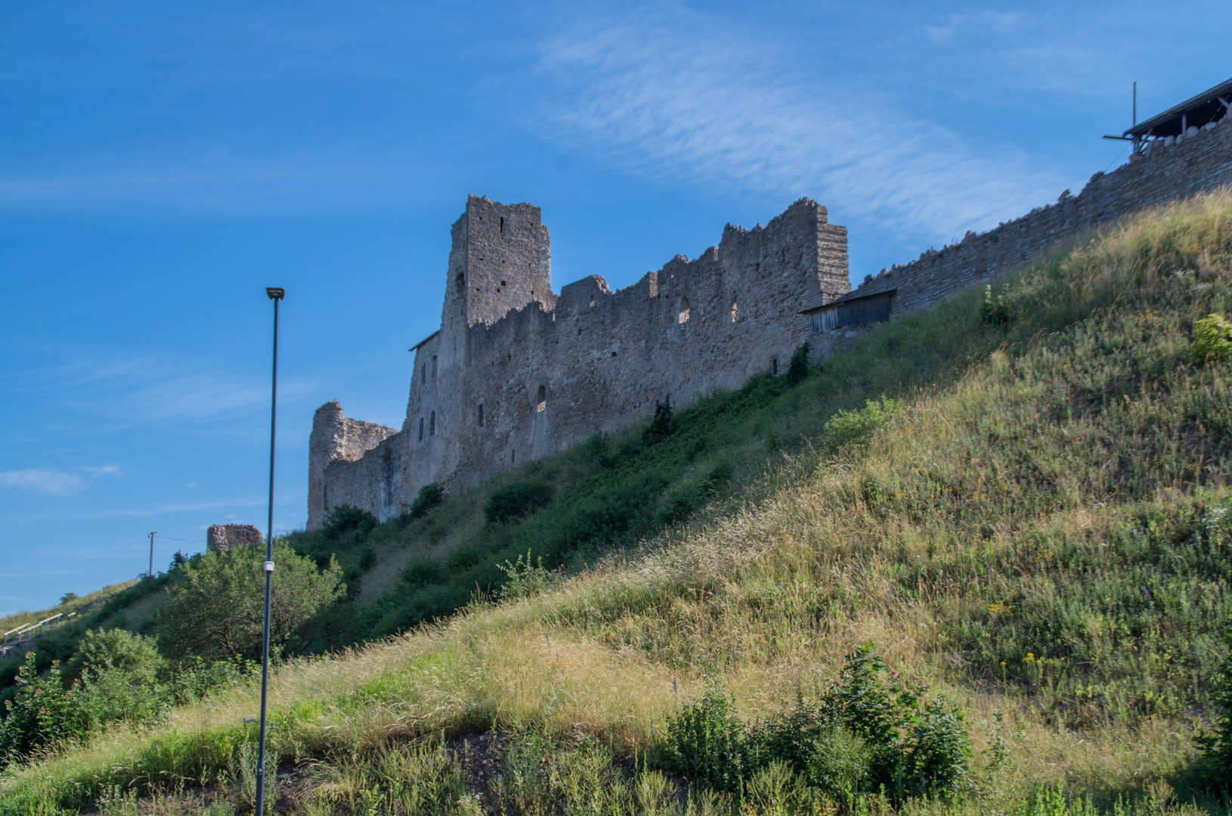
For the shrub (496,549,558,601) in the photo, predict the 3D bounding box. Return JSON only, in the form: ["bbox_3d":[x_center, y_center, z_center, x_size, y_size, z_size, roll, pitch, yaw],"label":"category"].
[{"bbox_3d":[-1.912,3.606,44.000,1.320,1.120,1.190,0,-10,0],"label":"shrub"}]

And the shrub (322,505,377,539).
[{"bbox_3d":[-18.832,8.037,145.000,3.810,2.280,3.430,0,-10,0],"label":"shrub"}]

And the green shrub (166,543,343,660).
[{"bbox_3d":[-10.625,5.707,60.000,5.380,3.460,4.840,0,-10,0],"label":"green shrub"}]

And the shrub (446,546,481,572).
[{"bbox_3d":[-7.445,7.374,100.000,1.780,1.220,1.610,0,-10,0],"label":"shrub"}]

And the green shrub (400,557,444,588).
[{"bbox_3d":[-9.418,8.008,100.000,2.160,1.540,1.940,0,-10,0],"label":"green shrub"}]

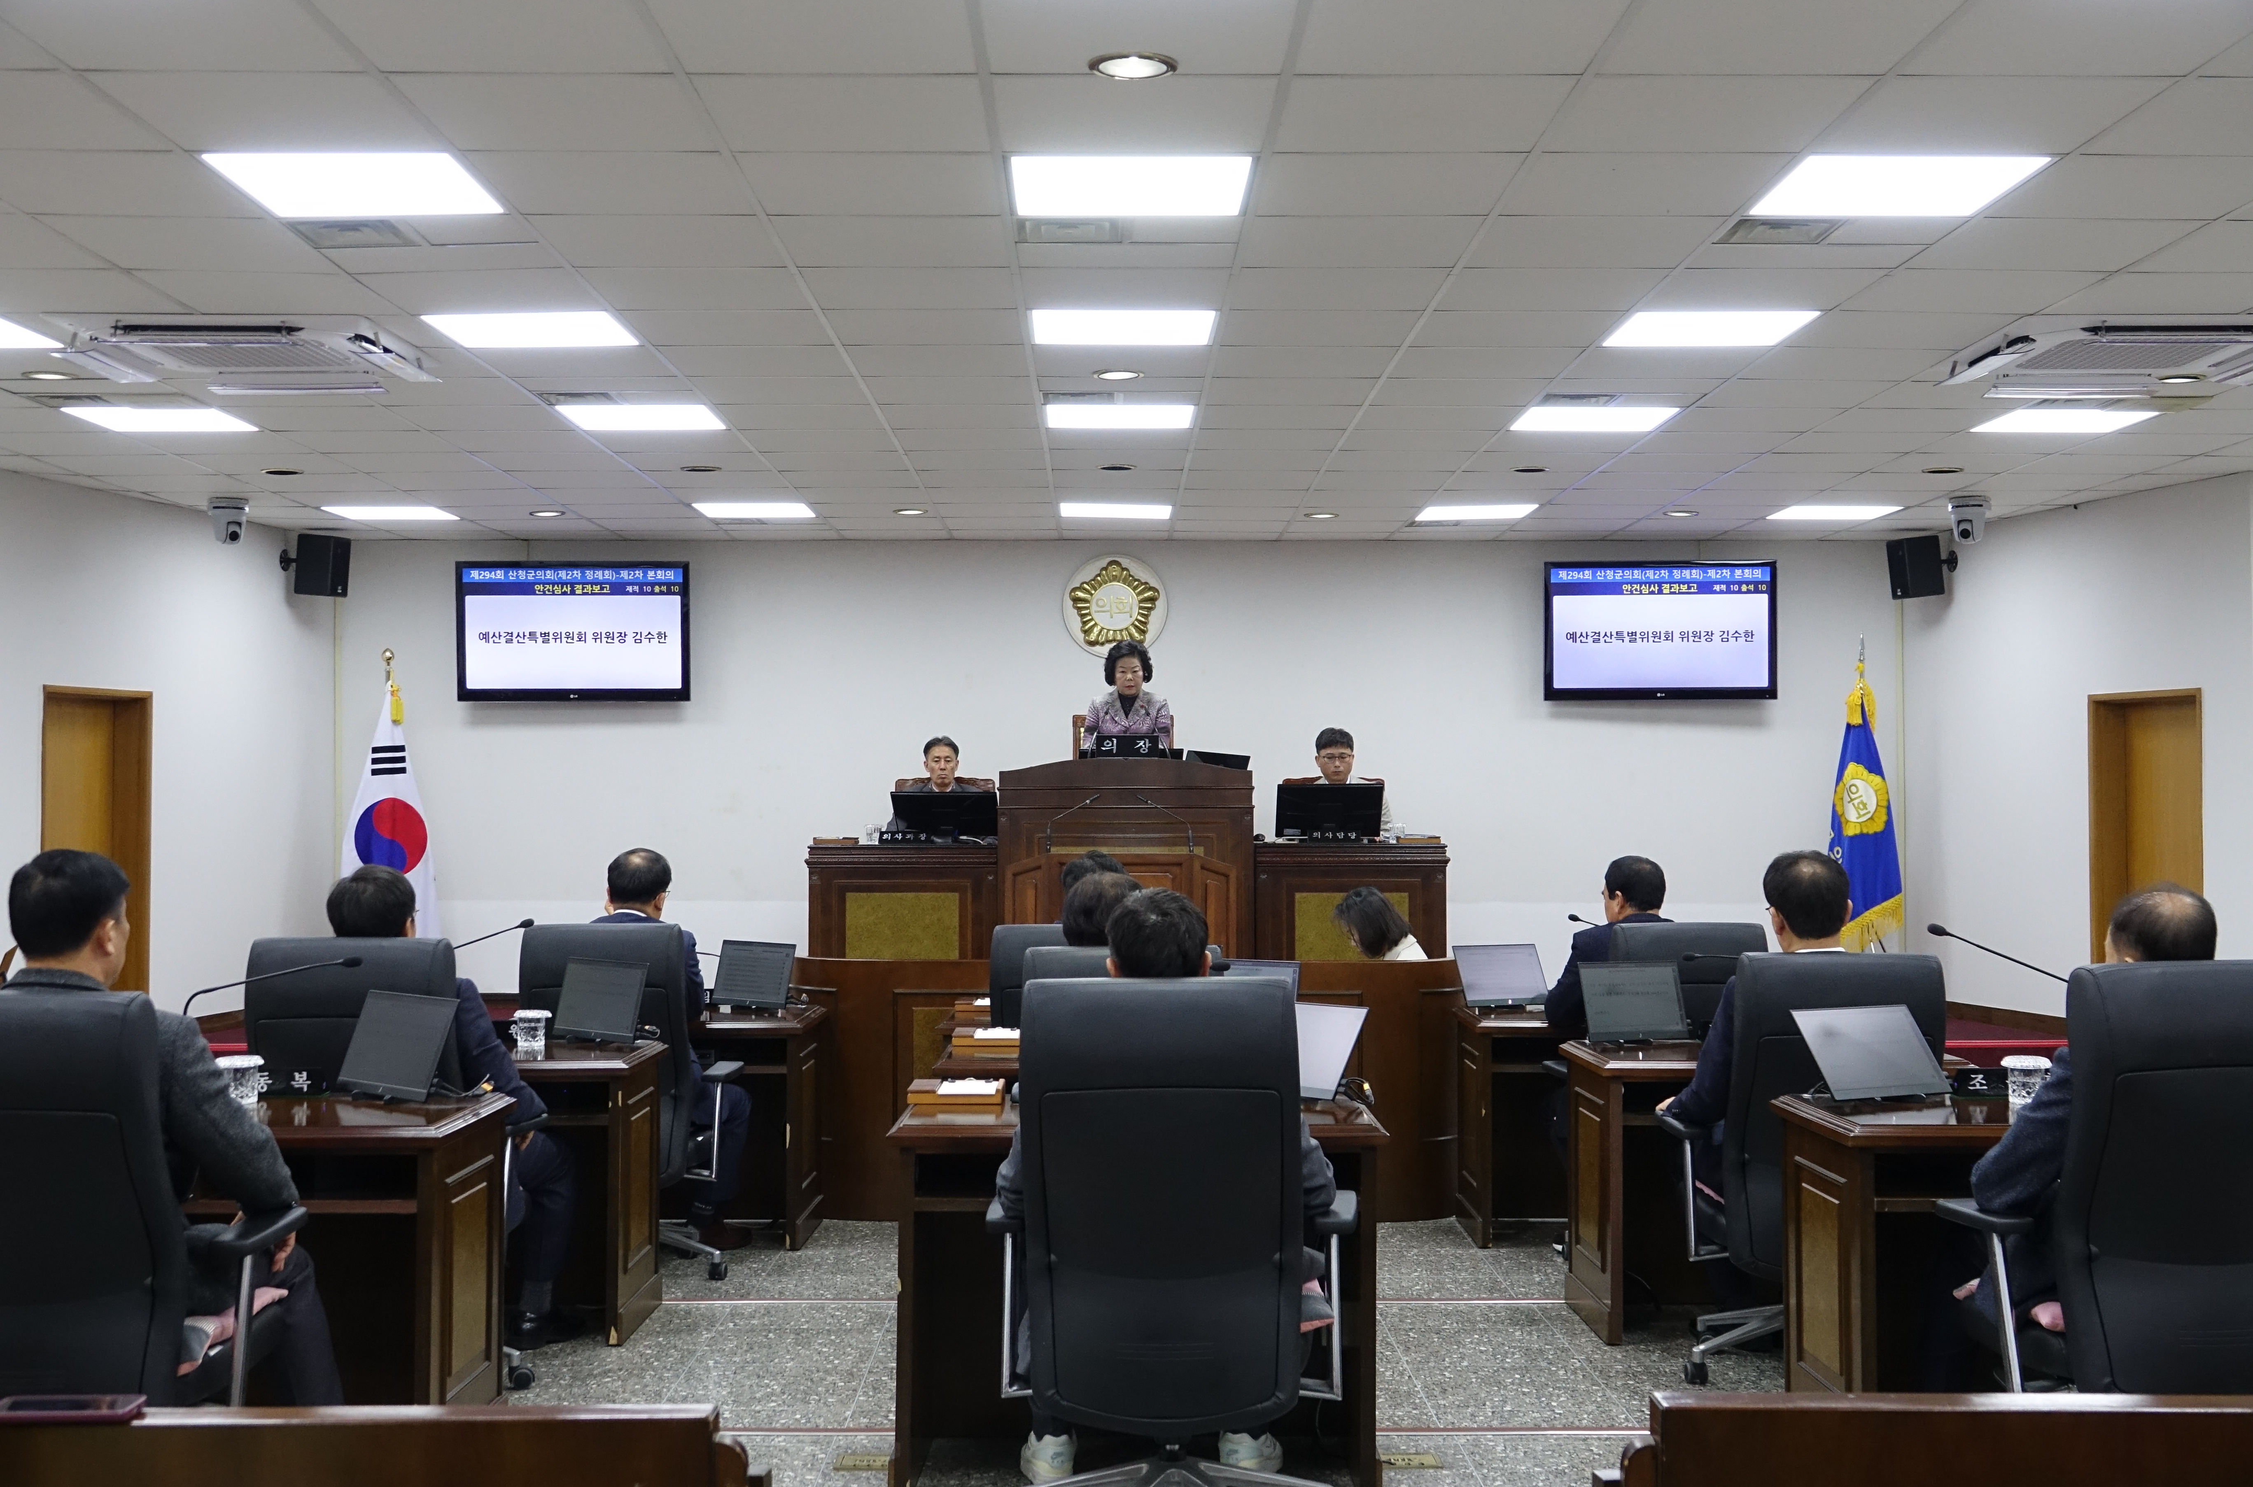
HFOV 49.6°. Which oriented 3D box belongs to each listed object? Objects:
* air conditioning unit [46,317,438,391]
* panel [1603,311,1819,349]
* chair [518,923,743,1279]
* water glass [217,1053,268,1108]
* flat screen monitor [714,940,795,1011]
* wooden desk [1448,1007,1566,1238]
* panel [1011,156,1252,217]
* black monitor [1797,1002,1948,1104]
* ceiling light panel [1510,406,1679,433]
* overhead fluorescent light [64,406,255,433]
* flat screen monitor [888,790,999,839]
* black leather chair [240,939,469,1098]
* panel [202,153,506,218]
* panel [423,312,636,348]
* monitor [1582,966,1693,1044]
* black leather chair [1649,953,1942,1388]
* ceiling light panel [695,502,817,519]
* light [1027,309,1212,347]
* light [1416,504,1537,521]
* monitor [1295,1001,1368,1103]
[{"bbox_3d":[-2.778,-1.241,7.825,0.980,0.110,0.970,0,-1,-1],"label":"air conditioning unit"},{"bbox_3d":[1.816,-1.292,7.588,0.575,0.040,0.575,0,-1,-1],"label":"panel"},{"bbox_3d":[-1.552,1.127,7.760,0.670,1.137,0.700,0,-1,7],"label":"chair"},{"bbox_3d":[-2.051,0.783,5.676,0.112,0.112,0.112,0,-2,-1],"label":"water glass"},{"bbox_3d":[-1.267,0.797,8.393,0.380,0.229,0.050,-1,-15,40],"label":"flat screen monitor"},{"bbox_3d":[1.760,1.335,8.458,1.170,0.750,0.670,0,-1,-1],"label":"wooden desk"},{"bbox_3d":[0.011,-1.332,5.788,0.575,0.040,0.575,0,-1,-1],"label":"panel"},{"bbox_3d":[1.817,0.760,5.963,0.360,0.215,0.150,1,-1,-27],"label":"black monitor"},{"bbox_3d":[1.795,-1.265,9.373,0.580,0.060,0.580,0,-1,-1],"label":"ceiling light panel"},{"bbox_3d":[-3.788,-1.294,9.580,0.600,0.040,0.600,0,-2,-1],"label":"overhead fluorescent light"},{"bbox_3d":[-0.853,0.350,11.538,0.520,0.280,0.200,0,-1,11],"label":"flat screen monitor"},{"bbox_3d":[-1.838,1.032,6.006,0.690,1.108,0.680,0,-2,2],"label":"black leather chair"},{"bbox_3d":[-1.797,-1.324,5.724,0.575,0.060,0.575,0,-1,-1],"label":"panel"},{"bbox_3d":[-1.817,-1.285,7.503,0.575,0.060,0.575,0,-1,-1],"label":"panel"},{"bbox_3d":[1.470,0.752,7.102,0.380,0.229,0.050,1,-15,-30],"label":"monitor"},{"bbox_3d":[1.722,1.051,6.077,0.690,1.090,0.680,0,-2,-3],"label":"black leather chair"},{"bbox_3d":[-1.881,-1.206,12.389,0.580,0.060,0.580,0,-1,-1],"label":"ceiling light panel"},{"bbox_3d":[-0.009,-1.333,7.742,0.600,0.040,0.600,0,-2,-1],"label":"light"},{"bbox_3d":[1.762,-1.181,12.296,0.575,0.060,0.575,0,-1,-1],"label":"light"},{"bbox_3d":[0.406,0.719,5.699,0.050,0.229,0.380,36,-22,-32],"label":"monitor"}]

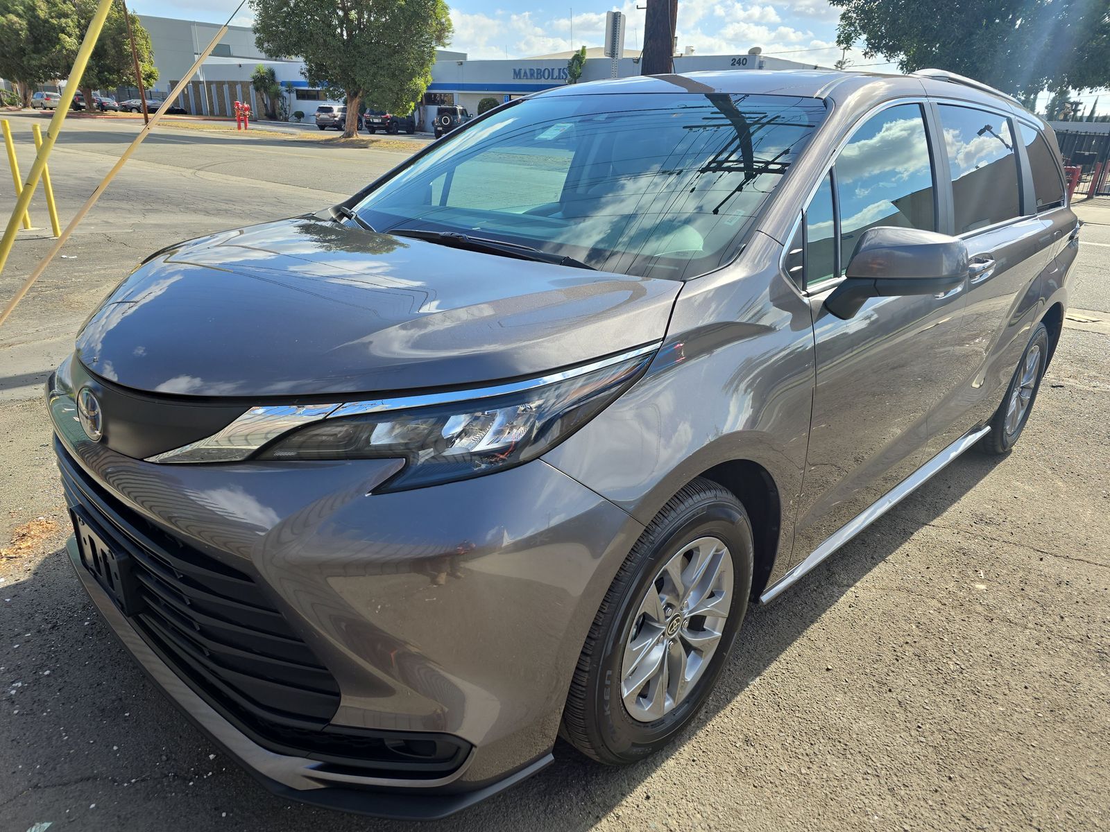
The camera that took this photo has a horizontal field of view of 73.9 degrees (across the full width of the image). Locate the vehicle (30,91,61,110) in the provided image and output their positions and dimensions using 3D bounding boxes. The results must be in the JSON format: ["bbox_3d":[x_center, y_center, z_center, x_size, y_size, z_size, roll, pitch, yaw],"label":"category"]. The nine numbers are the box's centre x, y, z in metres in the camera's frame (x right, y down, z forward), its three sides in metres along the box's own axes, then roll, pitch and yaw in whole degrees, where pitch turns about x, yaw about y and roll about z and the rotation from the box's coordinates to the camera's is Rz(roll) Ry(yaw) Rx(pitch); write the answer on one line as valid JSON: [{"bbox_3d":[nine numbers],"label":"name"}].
[{"bbox_3d":[-54.320,-33.636,78.648,5.000,1.740,1.930,19,27,36],"label":"vehicle"}]

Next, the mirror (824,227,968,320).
[{"bbox_3d":[0.883,-0.360,1.895,0.260,0.240,0.250,20,26,41],"label":"mirror"}]

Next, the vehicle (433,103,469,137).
[{"bbox_3d":[-6.337,-18.811,47.396,1.930,1.880,4.810,3,21,2],"label":"vehicle"}]

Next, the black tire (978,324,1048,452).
[{"bbox_3d":[2.387,-0.168,3.941,0.235,0.730,0.730,19,26,41],"label":"black tire"}]

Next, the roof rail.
[{"bbox_3d":[1.820,-1.402,3.207,0.060,0.080,1.480,19,26,41],"label":"roof rail"}]

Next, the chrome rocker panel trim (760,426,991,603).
[{"bbox_3d":[1.351,0.290,2.888,0.100,0.080,2.150,19,26,41],"label":"chrome rocker panel trim"}]

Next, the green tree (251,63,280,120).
[{"bbox_3d":[-32.106,-36.107,82.000,2.700,5.600,2.700,-5,23,-19],"label":"green tree"}]

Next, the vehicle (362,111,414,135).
[{"bbox_3d":[-11.727,-21.169,52.800,1.980,1.900,5.070,5,21,6],"label":"vehicle"}]

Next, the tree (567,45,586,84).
[{"bbox_3d":[1.238,-20.742,47.472,1.400,5.600,1.400,2,22,0],"label":"tree"}]

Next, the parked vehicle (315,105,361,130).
[{"bbox_3d":[-16.106,-22.283,55.012,1.920,1.800,4.800,6,22,9],"label":"parked vehicle"}]

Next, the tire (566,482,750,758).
[{"bbox_3d":[0.236,0.491,1.866,0.235,0.725,0.725,19,25,40],"label":"tire"}]

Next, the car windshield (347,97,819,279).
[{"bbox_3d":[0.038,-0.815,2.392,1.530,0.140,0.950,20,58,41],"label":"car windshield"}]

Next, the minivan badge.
[{"bbox_3d":[-1.018,-0.003,1.615,0.175,0.120,0.030,19,18,41],"label":"minivan badge"}]

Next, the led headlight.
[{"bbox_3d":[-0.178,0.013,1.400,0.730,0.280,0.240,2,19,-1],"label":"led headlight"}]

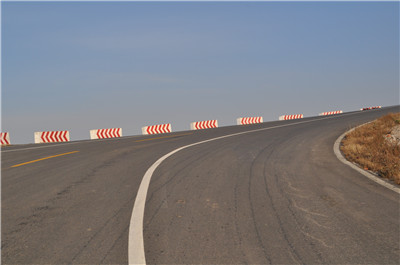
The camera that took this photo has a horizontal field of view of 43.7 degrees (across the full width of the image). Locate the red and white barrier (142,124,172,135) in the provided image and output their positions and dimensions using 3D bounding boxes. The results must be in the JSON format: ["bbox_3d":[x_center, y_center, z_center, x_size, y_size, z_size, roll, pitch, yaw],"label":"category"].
[{"bbox_3d":[-2.910,-0.200,33.800,2.000,0.610,0.500,-5,2,-39],"label":"red and white barrier"}]

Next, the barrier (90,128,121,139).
[{"bbox_3d":[-5.820,0.090,31.100,0.500,0.610,2.000,-2,2,44],"label":"barrier"}]

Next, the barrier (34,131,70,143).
[{"bbox_3d":[-8.270,0.240,28.000,0.500,0.610,2.000,-2,2,36],"label":"barrier"}]

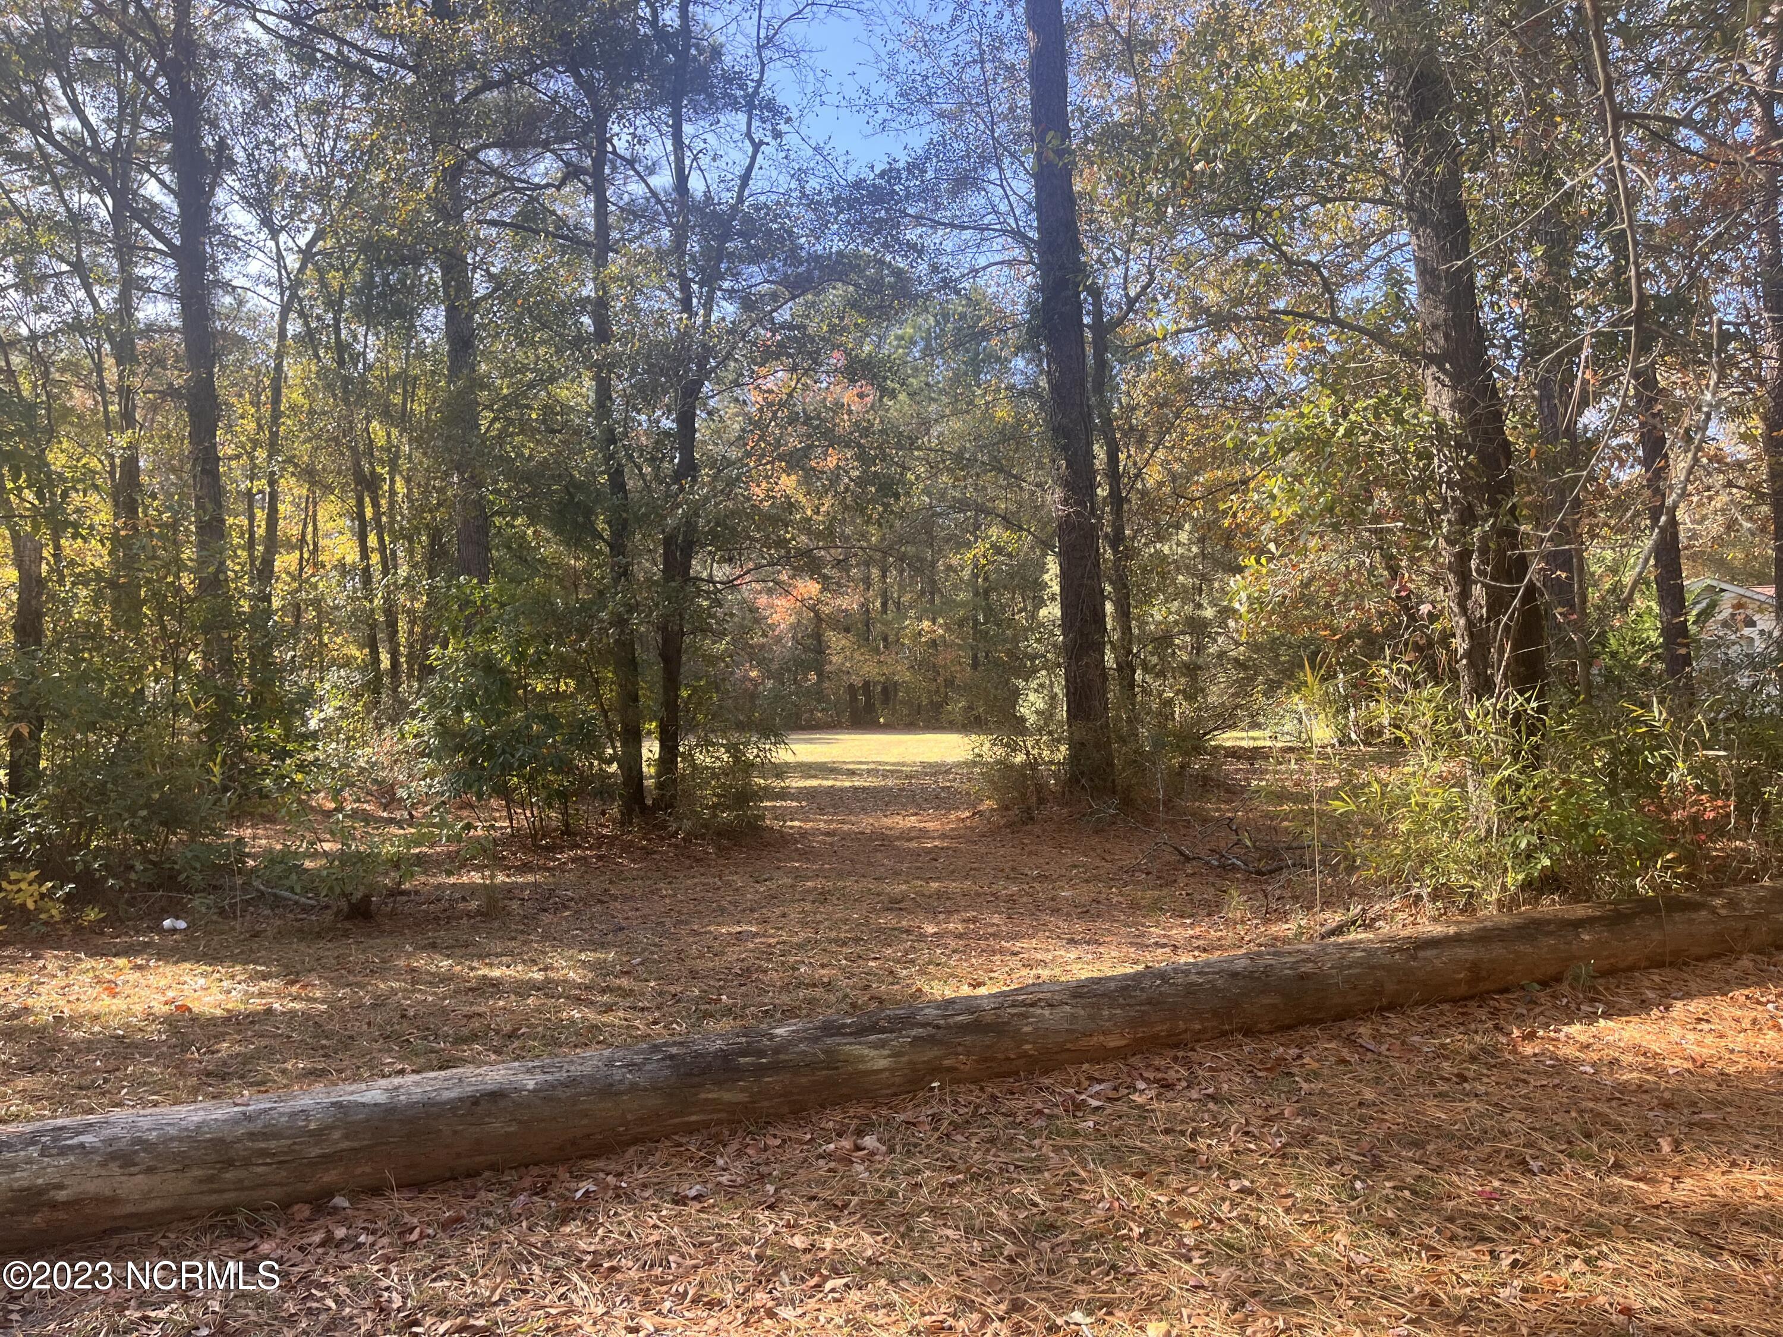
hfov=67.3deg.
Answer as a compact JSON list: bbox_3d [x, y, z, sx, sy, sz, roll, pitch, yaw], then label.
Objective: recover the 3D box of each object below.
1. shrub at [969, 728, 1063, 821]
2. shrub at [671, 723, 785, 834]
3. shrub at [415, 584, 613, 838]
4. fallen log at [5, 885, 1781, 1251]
[{"bbox_3d":[1.394,1.161,14.888,0.980,0.970,0.950,-2,-1,5],"label":"shrub"},{"bbox_3d":[-1.755,1.180,14.362,1.150,1.130,1.100,-2,-1,-7],"label":"shrub"},{"bbox_3d":[-4.180,0.479,14.856,2.060,2.710,1.900,-1,-1,-16],"label":"shrub"},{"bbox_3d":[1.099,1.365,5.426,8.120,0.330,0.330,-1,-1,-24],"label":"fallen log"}]

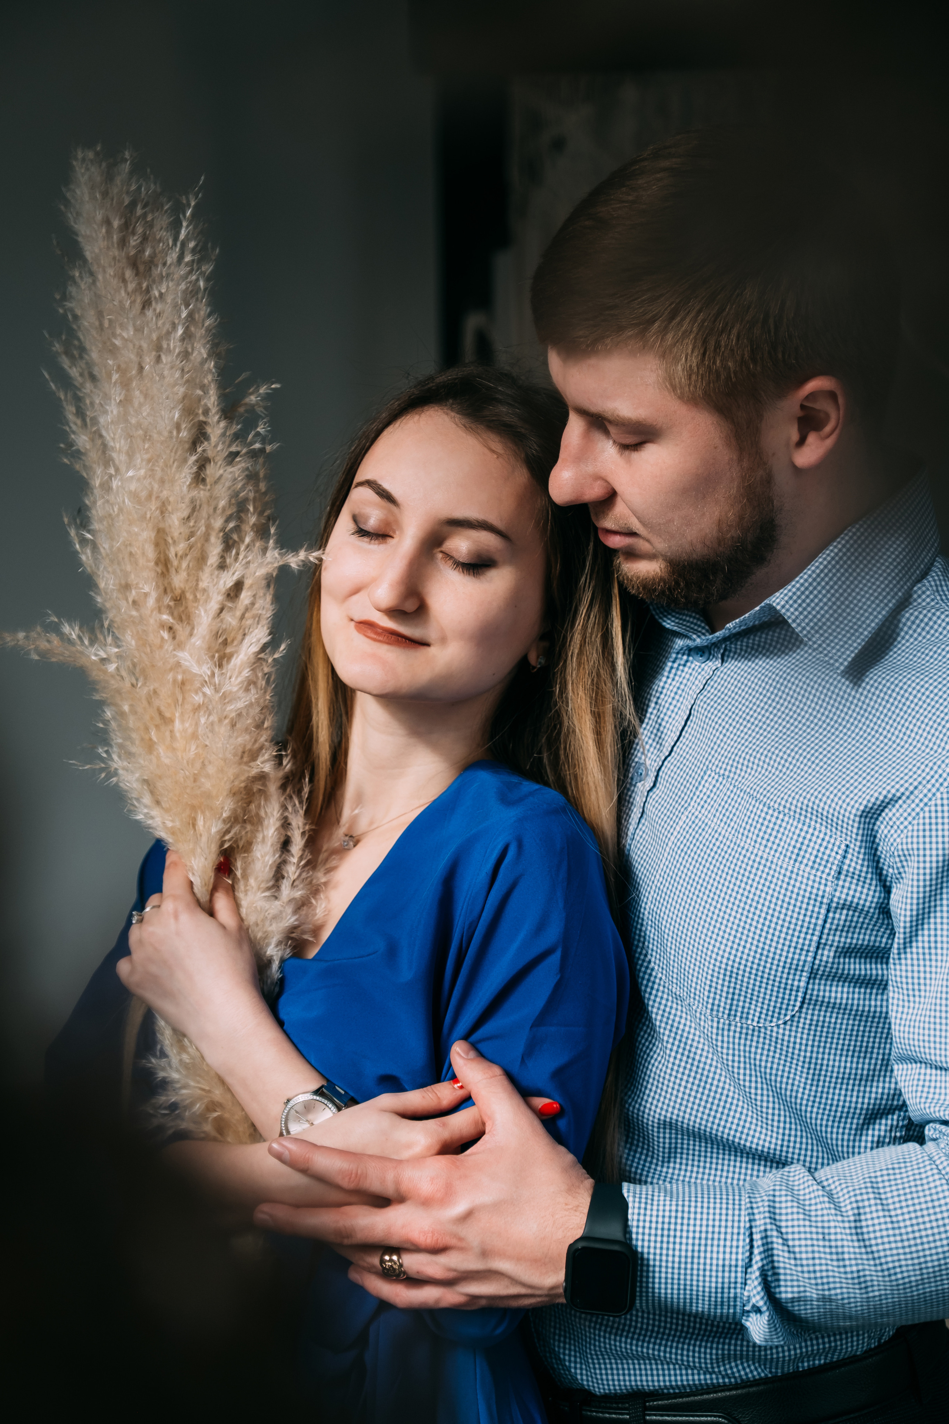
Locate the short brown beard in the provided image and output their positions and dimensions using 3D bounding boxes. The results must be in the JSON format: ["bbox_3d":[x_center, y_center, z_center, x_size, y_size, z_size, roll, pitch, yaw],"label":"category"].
[{"bbox_3d":[0.126,-0.110,1.820,0.095,0.090,0.135,-15,8,-21],"label":"short brown beard"}]

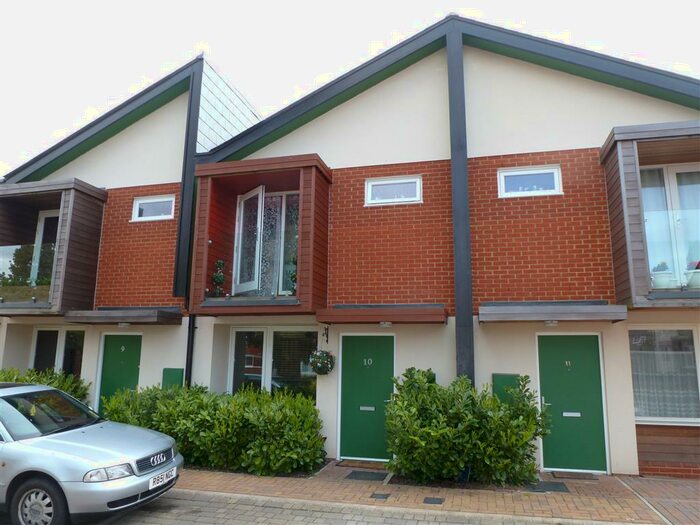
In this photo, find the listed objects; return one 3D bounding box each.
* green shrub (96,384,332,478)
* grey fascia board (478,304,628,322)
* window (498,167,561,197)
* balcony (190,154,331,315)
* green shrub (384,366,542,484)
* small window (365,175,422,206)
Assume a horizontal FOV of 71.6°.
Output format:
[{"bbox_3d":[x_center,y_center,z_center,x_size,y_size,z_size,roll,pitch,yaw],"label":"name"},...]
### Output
[{"bbox_3d":[-2.229,2.620,7.875,3.860,1.200,1.020,-2,-9,13],"label":"green shrub"},{"bbox_3d":[2.859,0.731,6.931,1.958,0.202,0.140,-2,-9,13],"label":"grey fascia board"},{"bbox_3d":[2.953,-1.318,7.960,1.000,0.495,0.100,-2,-9,13],"label":"window"},{"bbox_3d":[-1.499,-0.382,8.407,2.189,2.574,0.940,-2,-9,13],"label":"balcony"},{"bbox_3d":[1.647,2.335,7.044,2.160,1.510,0.920,-2,-9,13],"label":"green shrub"},{"bbox_3d":[0.760,-1.246,8.474,1.022,0.500,0.100,-2,-9,13],"label":"small window"}]

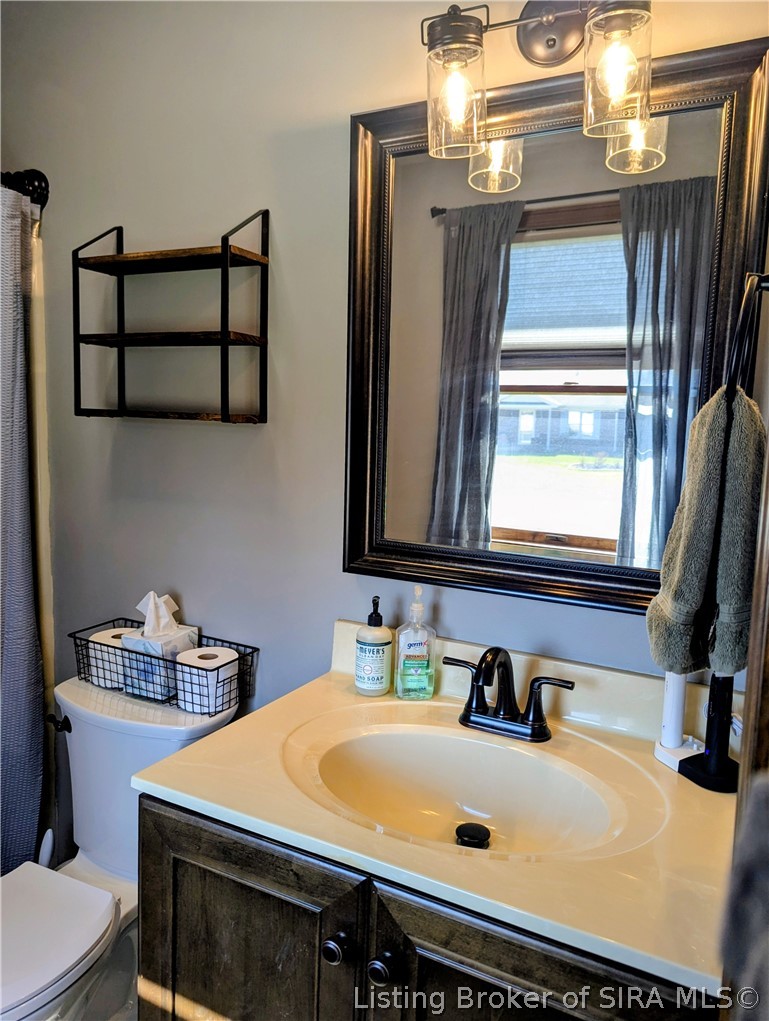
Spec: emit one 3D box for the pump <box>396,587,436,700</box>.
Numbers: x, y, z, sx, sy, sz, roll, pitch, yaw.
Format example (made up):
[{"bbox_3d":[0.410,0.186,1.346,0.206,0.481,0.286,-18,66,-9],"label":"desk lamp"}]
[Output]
[{"bbox_3d":[0.057,0.239,1.291,0.075,0.205,0.053,2,7,-2],"label":"pump"}]

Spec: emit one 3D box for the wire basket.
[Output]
[{"bbox_3d":[-0.475,0.331,1.517,0.400,0.102,0.150,5,8,26],"label":"wire basket"}]

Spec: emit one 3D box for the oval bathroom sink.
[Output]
[{"bbox_3d":[0.112,0.441,1.061,0.570,0.140,0.445,5,8,26],"label":"oval bathroom sink"}]

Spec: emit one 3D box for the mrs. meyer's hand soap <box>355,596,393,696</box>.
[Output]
[{"bbox_3d":[-0.017,0.248,1.314,0.067,0.177,0.070,2,7,3],"label":"mrs. meyer's hand soap"}]

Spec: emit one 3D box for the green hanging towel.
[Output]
[{"bbox_3d":[0.409,0.021,0.887,0.120,0.350,0.145,5,8,26],"label":"green hanging towel"}]

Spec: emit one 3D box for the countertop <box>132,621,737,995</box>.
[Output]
[{"bbox_3d":[0.117,0.331,1.031,0.775,0.126,0.520,5,8,26],"label":"countertop"}]

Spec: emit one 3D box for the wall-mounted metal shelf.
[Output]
[{"bbox_3d":[-0.446,-0.398,1.464,0.416,0.418,0.122,5,8,26],"label":"wall-mounted metal shelf"}]

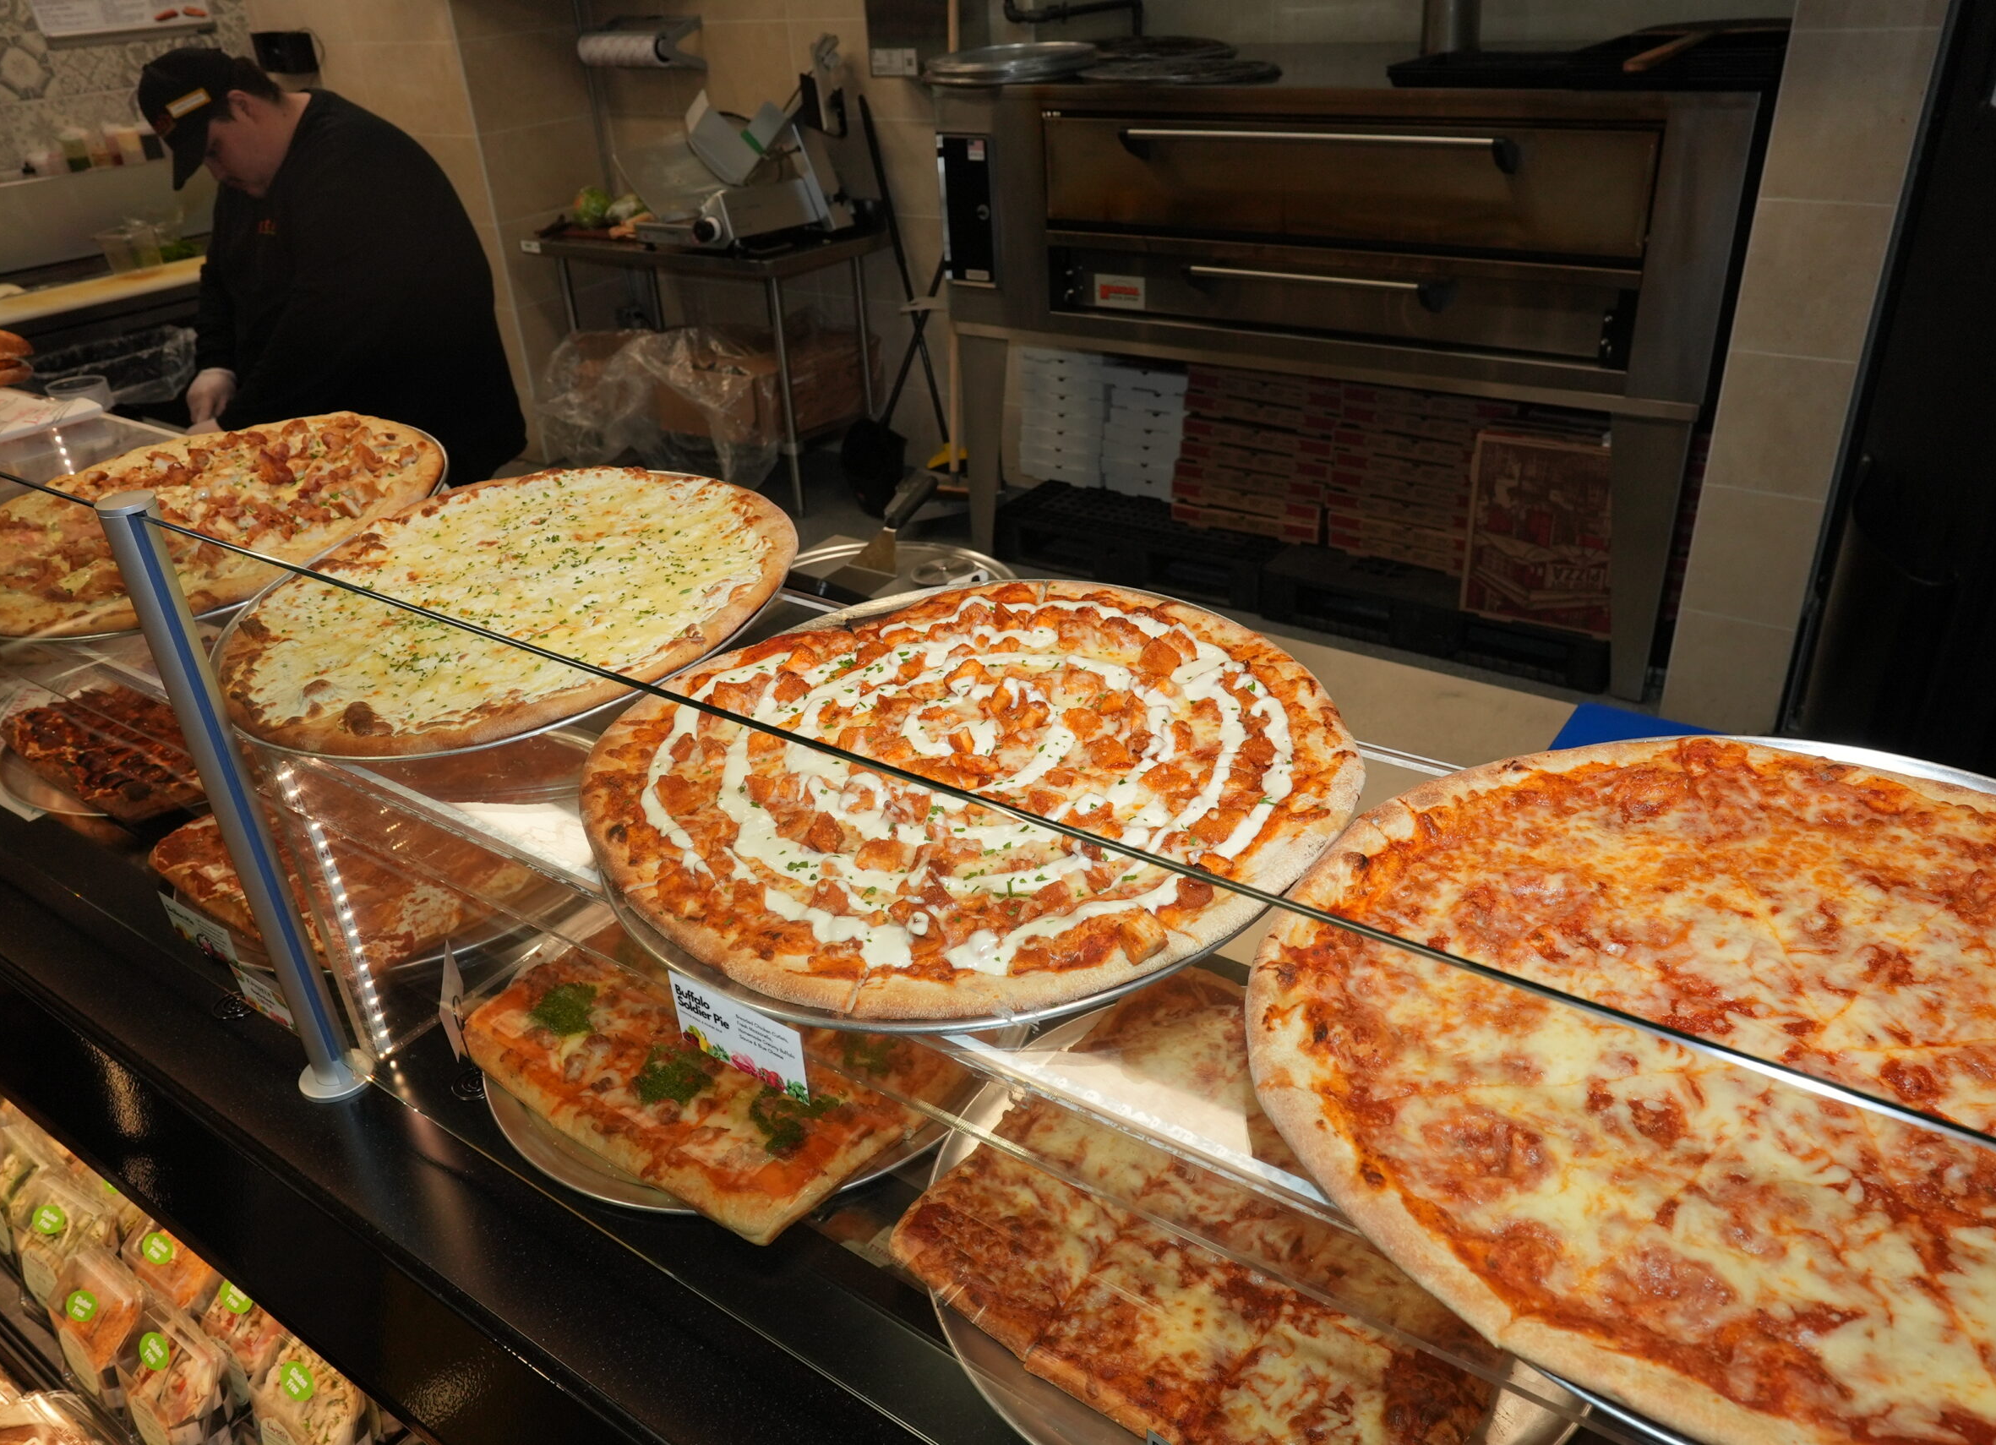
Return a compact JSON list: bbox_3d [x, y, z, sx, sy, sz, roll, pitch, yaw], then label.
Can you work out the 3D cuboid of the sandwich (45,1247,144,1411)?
[{"bbox_3d":[-0.816,0.559,1.327,0.103,0.110,0.075,16,34,32],"label":"sandwich"}]

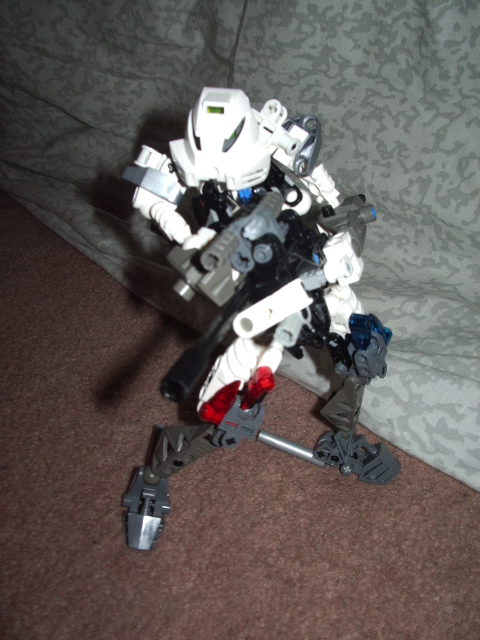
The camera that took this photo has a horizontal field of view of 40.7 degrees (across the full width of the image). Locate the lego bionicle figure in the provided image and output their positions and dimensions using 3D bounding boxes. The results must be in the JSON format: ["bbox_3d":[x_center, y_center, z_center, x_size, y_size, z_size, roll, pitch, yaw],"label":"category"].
[{"bbox_3d":[0.013,0.014,0.302,0.152,0.210,0.120,-3,35,-4],"label":"lego bionicle figure"}]

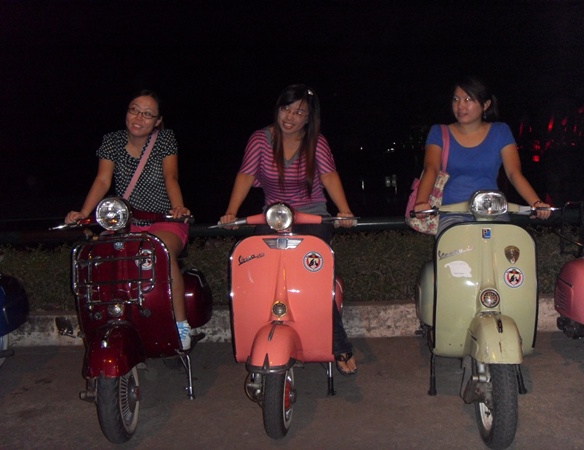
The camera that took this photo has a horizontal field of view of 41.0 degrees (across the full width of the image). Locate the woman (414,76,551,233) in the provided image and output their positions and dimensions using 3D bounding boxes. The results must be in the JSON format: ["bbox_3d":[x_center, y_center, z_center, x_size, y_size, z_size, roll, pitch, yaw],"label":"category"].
[{"bbox_3d":[0.854,-0.043,3.709,0.610,1.320,0.820,-1,4,8],"label":"woman"}]

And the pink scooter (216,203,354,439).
[{"bbox_3d":[0.007,0.348,3.938,0.660,1.020,1.720,-1,4,5],"label":"pink scooter"}]

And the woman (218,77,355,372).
[{"bbox_3d":[0.012,0.085,3.898,0.640,1.550,0.920,-1,4,5],"label":"woman"}]

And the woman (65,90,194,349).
[{"bbox_3d":[-0.725,-0.010,3.759,0.610,1.280,0.820,-1,4,5],"label":"woman"}]

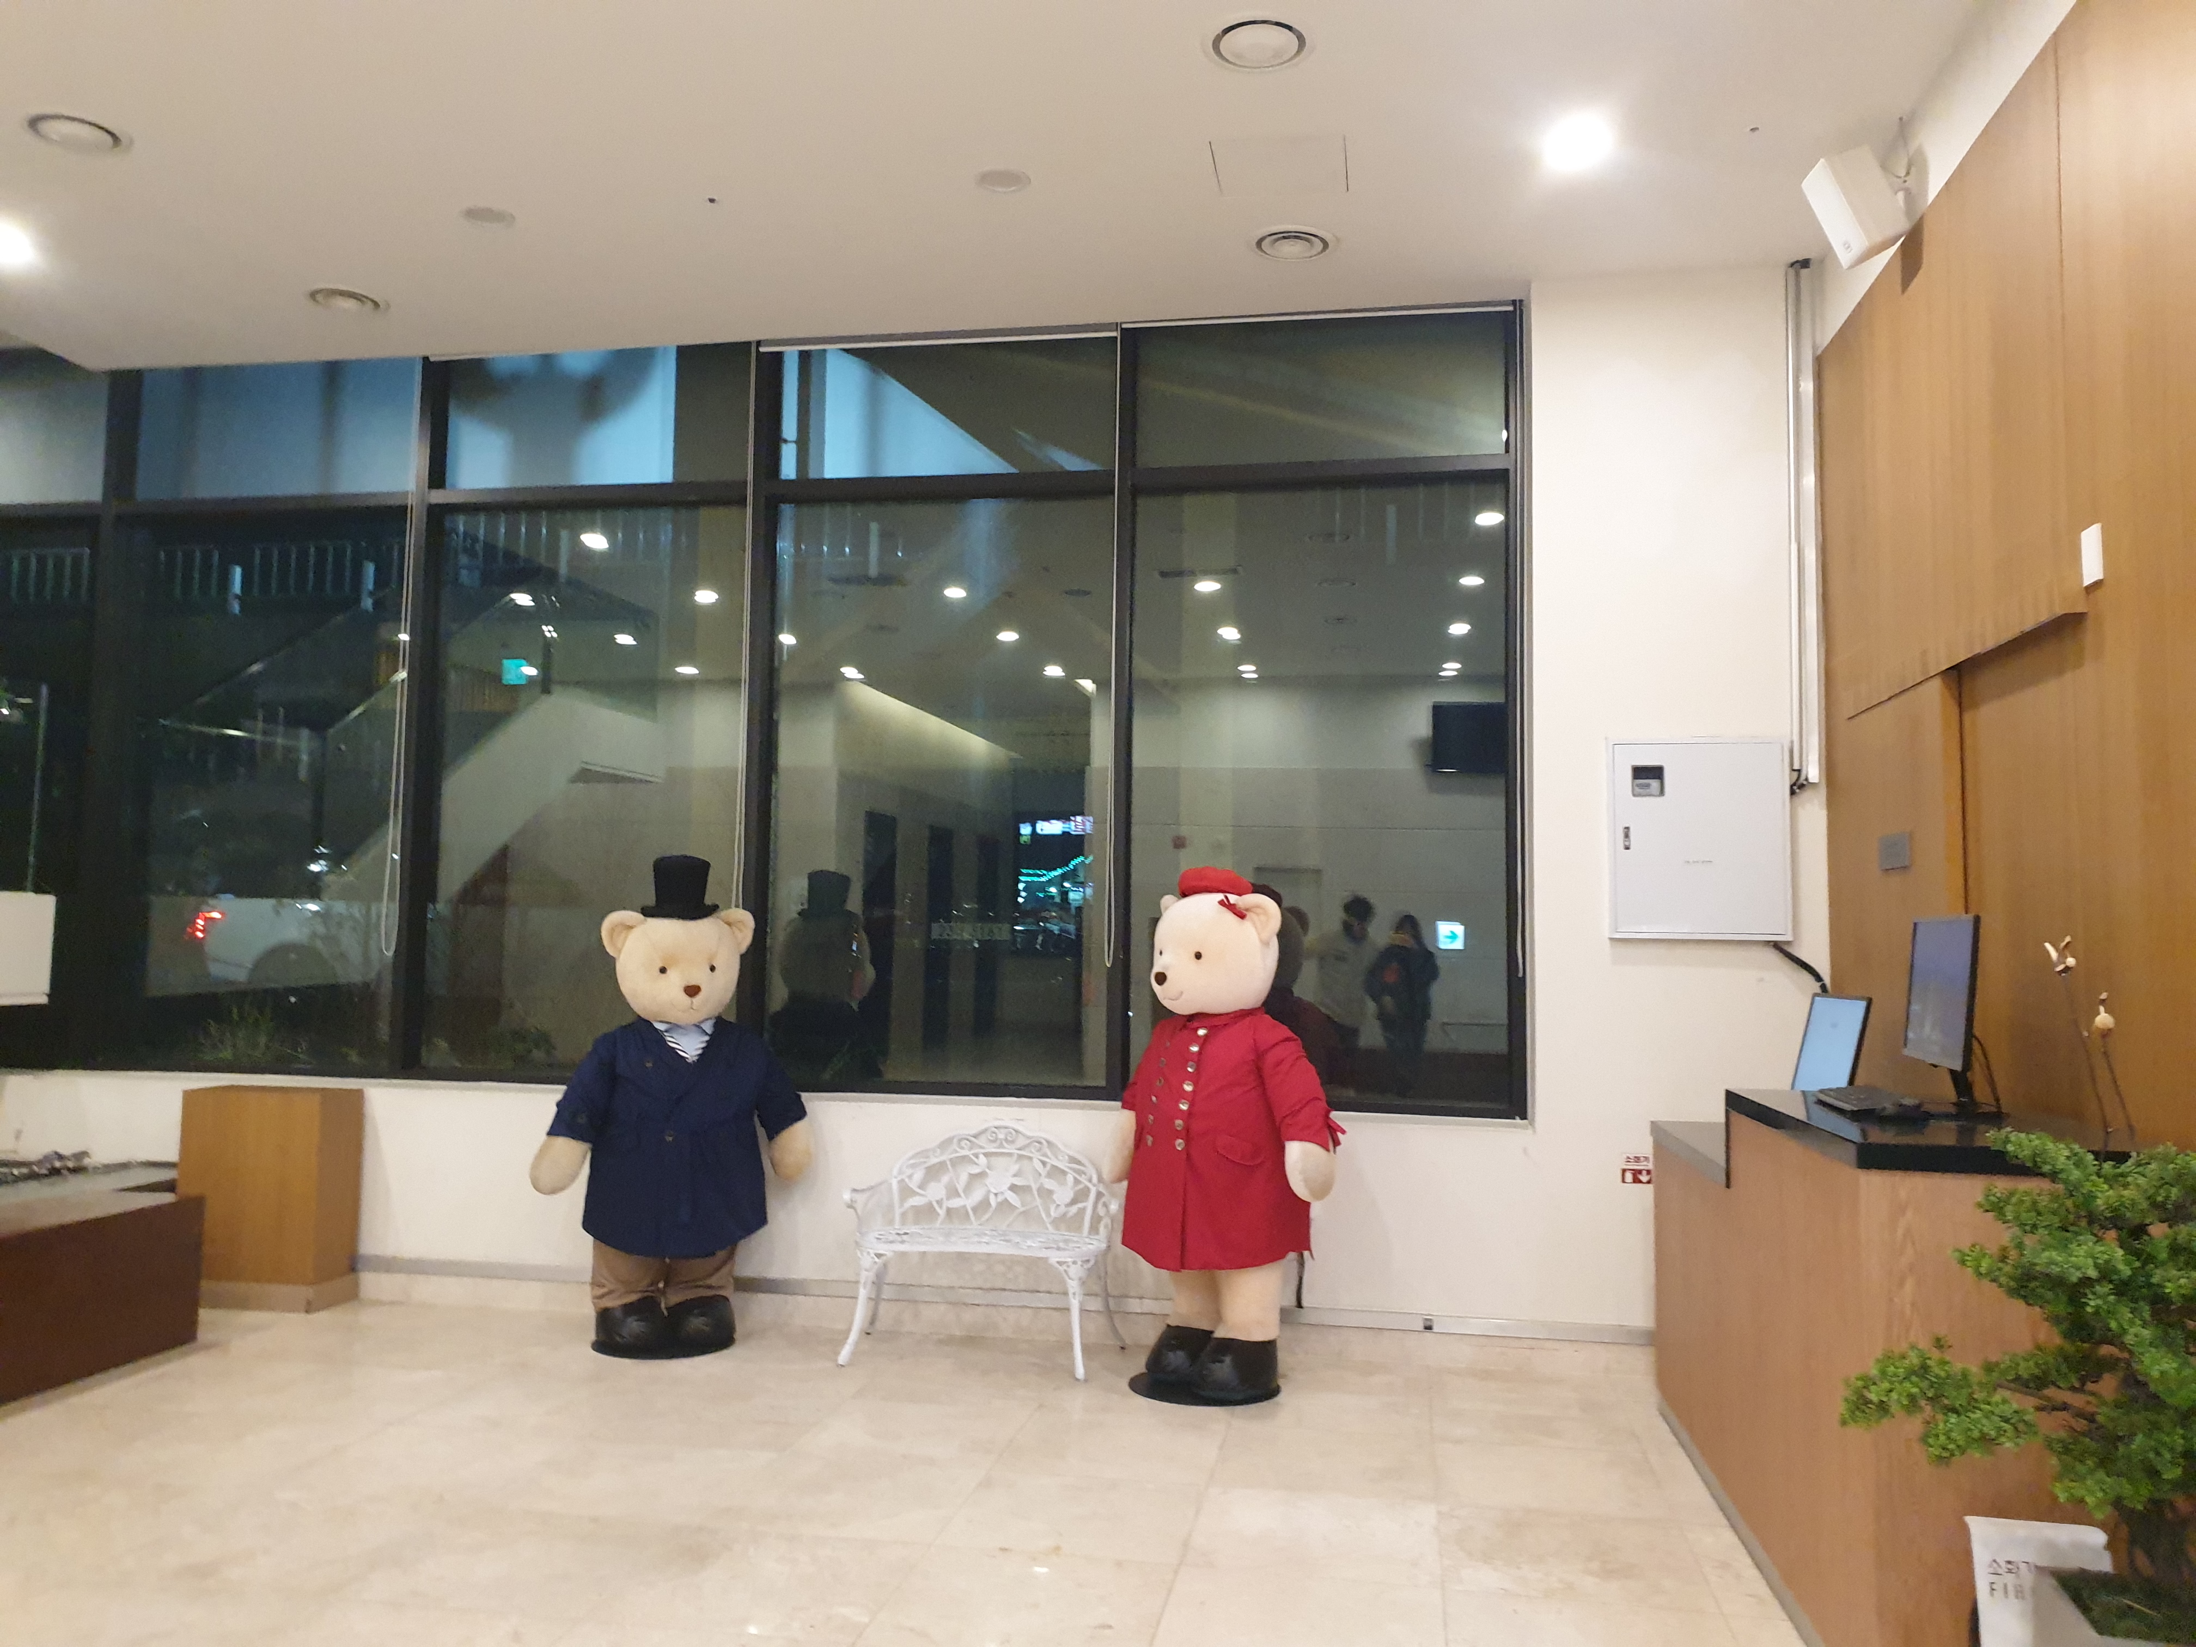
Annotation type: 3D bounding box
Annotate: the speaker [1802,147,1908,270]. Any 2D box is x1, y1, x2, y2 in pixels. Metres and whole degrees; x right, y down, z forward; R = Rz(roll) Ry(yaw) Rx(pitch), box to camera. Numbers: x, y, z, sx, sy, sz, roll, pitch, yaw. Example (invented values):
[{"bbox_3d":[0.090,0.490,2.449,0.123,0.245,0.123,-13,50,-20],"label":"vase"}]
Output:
[{"bbox_3d":[2.272,-1.845,4.942,0.150,0.290,0.143,-21,-9,-6],"label":"speaker"}]

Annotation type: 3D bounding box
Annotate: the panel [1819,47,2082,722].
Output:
[{"bbox_3d":[2.422,-1.082,4.824,0.060,1.355,2.105,0,-4,10],"label":"panel"}]

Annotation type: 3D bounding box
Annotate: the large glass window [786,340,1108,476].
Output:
[{"bbox_3d":[-0.637,-1.712,6.783,1.412,0.565,0.080,0,-4,10],"label":"large glass window"}]

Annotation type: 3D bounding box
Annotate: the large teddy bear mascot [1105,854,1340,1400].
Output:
[{"bbox_3d":[0.405,1.017,5.583,0.920,1.725,0.600,-3,-6,41],"label":"large teddy bear mascot"}]

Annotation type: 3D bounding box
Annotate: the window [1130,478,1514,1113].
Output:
[{"bbox_3d":[0.857,-0.122,6.386,1.459,2.404,0.100,0,-4,10],"label":"window"}]

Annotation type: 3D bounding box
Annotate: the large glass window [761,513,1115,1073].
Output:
[{"bbox_3d":[-0.635,-0.145,6.651,1.422,2.360,0.100,0,-4,10],"label":"large glass window"}]

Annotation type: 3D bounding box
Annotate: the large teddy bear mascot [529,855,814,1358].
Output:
[{"bbox_3d":[-1.555,1.003,6.042,1.000,1.755,0.620,3,-5,-25],"label":"large teddy bear mascot"}]

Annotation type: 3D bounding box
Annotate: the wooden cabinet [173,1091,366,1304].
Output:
[{"bbox_3d":[-3.322,1.492,6.609,0.590,0.842,0.260,0,-4,10],"label":"wooden cabinet"}]

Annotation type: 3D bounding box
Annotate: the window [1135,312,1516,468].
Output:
[{"bbox_3d":[0.870,-1.707,6.518,1.465,0.570,0.080,0,-4,10],"label":"window"}]

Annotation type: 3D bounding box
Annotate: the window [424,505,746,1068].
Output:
[{"bbox_3d":[-2.151,-0.165,6.929,1.400,2.433,0.080,0,-4,10],"label":"window"}]

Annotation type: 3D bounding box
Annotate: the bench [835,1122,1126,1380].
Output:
[{"bbox_3d":[-0.425,1.488,5.866,1.030,0.800,0.530,0,-4,10],"label":"bench"}]

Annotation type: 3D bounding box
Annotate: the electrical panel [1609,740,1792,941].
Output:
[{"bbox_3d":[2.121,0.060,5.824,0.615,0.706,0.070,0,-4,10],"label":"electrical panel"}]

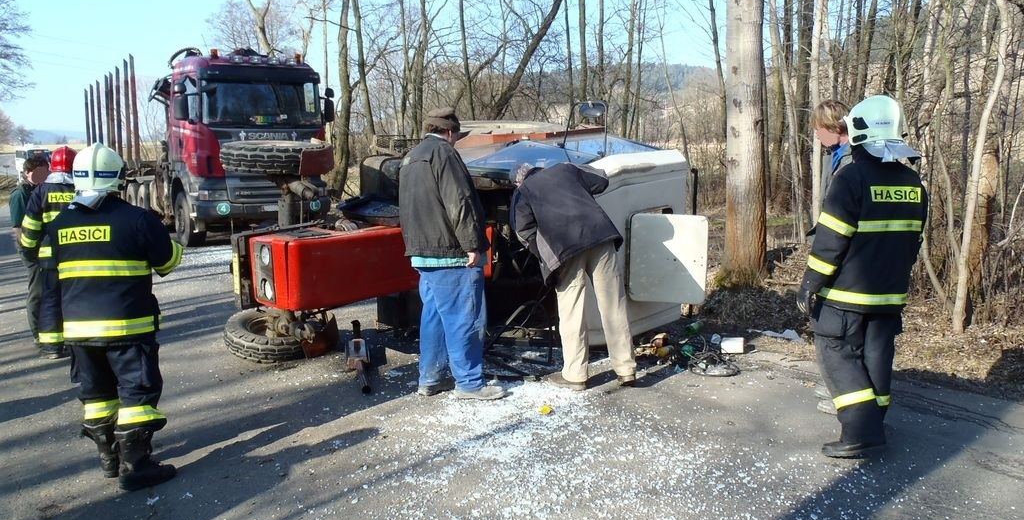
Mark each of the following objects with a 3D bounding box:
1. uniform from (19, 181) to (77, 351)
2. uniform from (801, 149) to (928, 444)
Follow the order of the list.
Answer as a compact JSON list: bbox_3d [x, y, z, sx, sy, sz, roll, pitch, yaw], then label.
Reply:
[{"bbox_3d":[-3.874,0.058,7.092,0.640,1.460,0.400,-4,8,-14],"label":"uniform"},{"bbox_3d":[1.792,0.208,4.211,0.600,1.500,0.420,-6,9,-28],"label":"uniform"}]

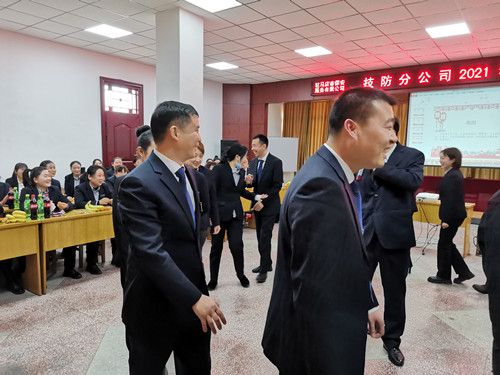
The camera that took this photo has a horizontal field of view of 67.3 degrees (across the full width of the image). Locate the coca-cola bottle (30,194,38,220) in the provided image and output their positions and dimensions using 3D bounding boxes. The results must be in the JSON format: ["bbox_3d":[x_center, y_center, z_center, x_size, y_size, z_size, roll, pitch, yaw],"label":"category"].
[{"bbox_3d":[-2.218,0.208,3.860,0.070,0.247,0.070,5,7,36],"label":"coca-cola bottle"}]

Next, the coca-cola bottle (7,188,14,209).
[{"bbox_3d":[-2.861,0.137,4.496,0.068,0.245,0.068,5,7,36],"label":"coca-cola bottle"}]

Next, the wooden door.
[{"bbox_3d":[-2.864,-0.873,8.538,0.120,3.020,1.120,5,7,36],"label":"wooden door"}]

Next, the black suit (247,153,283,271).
[{"bbox_3d":[0.168,0.299,4.524,0.500,1.440,0.380,4,6,30],"label":"black suit"}]

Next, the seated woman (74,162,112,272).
[{"bbox_3d":[-2.018,0.361,4.778,0.700,1.280,0.500,6,7,40],"label":"seated woman"}]

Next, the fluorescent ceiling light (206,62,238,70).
[{"bbox_3d":[-0.651,-2.884,8.909,0.600,0.050,0.600,5,7,36],"label":"fluorescent ceiling light"}]

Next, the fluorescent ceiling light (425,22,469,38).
[{"bbox_3d":[3.215,-2.555,6.085,0.600,0.050,0.600,5,7,36],"label":"fluorescent ceiling light"}]

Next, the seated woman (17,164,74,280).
[{"bbox_3d":[-2.329,0.406,4.299,0.680,1.270,0.520,6,7,40],"label":"seated woman"}]

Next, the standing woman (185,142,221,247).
[{"bbox_3d":[-0.476,0.353,3.514,0.460,1.600,0.320,1,5,-5],"label":"standing woman"}]

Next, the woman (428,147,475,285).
[{"bbox_3d":[2.396,0.333,4.416,0.480,1.590,0.420,3,6,15],"label":"woman"}]

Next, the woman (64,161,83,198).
[{"bbox_3d":[-2.997,0.174,6.543,0.480,1.280,0.680,-3,7,-37],"label":"woman"}]

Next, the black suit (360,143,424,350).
[{"bbox_3d":[1.030,0.454,2.745,0.540,1.520,0.400,5,6,32],"label":"black suit"}]

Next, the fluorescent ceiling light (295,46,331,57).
[{"bbox_3d":[1.284,-2.711,7.500,0.600,0.050,0.600,5,7,36],"label":"fluorescent ceiling light"}]

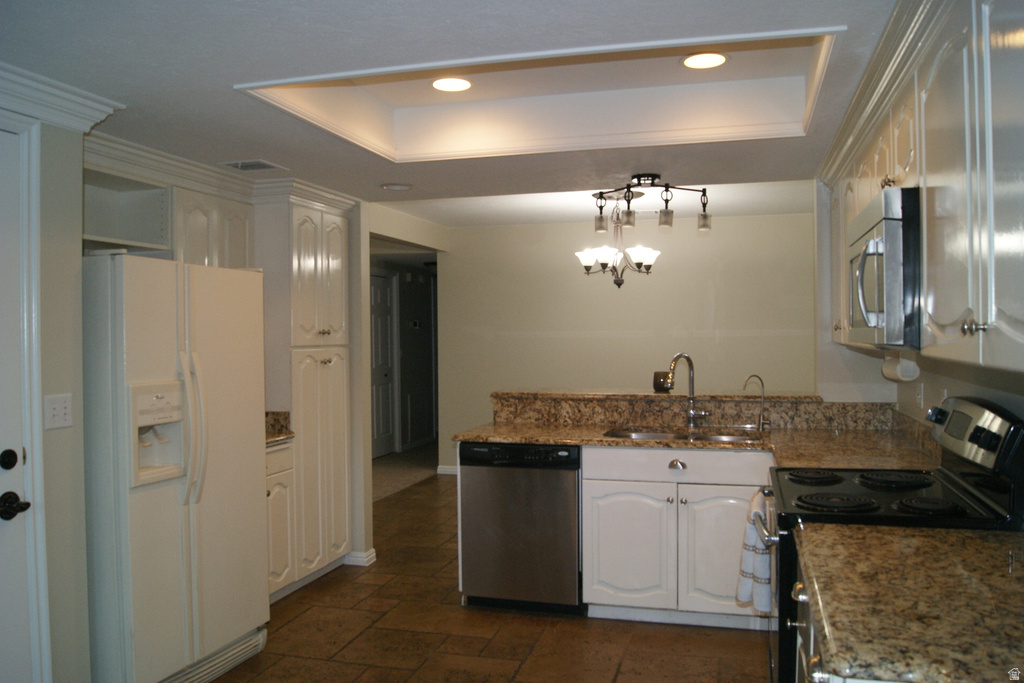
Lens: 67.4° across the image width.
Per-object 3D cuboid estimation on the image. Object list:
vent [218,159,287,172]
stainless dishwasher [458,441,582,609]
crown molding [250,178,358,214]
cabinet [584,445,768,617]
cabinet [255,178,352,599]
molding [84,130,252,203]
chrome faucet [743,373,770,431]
[{"bbox_3d":[-1.246,-0.842,3.715,0.250,0.018,0.240,0,1,17],"label":"vent"},{"bbox_3d":[0.118,0.926,4.076,0.608,0.857,0.600,0,1,17],"label":"stainless dishwasher"},{"bbox_3d":[-1.172,-0.803,4.375,0.308,0.115,0.745,0,1,17],"label":"crown molding"},{"bbox_3d":[0.853,0.923,3.853,0.892,0.859,0.600,0,1,17],"label":"cabinet"},{"bbox_3d":[-1.350,0.263,4.475,0.593,2.220,0.620,0,1,17],"label":"cabinet"},{"bbox_3d":[-1.559,-0.787,3.518,0.085,0.118,1.210,0,1,17],"label":"molding"},{"bbox_3d":[1.240,0.312,3.901,0.165,0.295,0.060,-1,1,-27],"label":"chrome faucet"}]

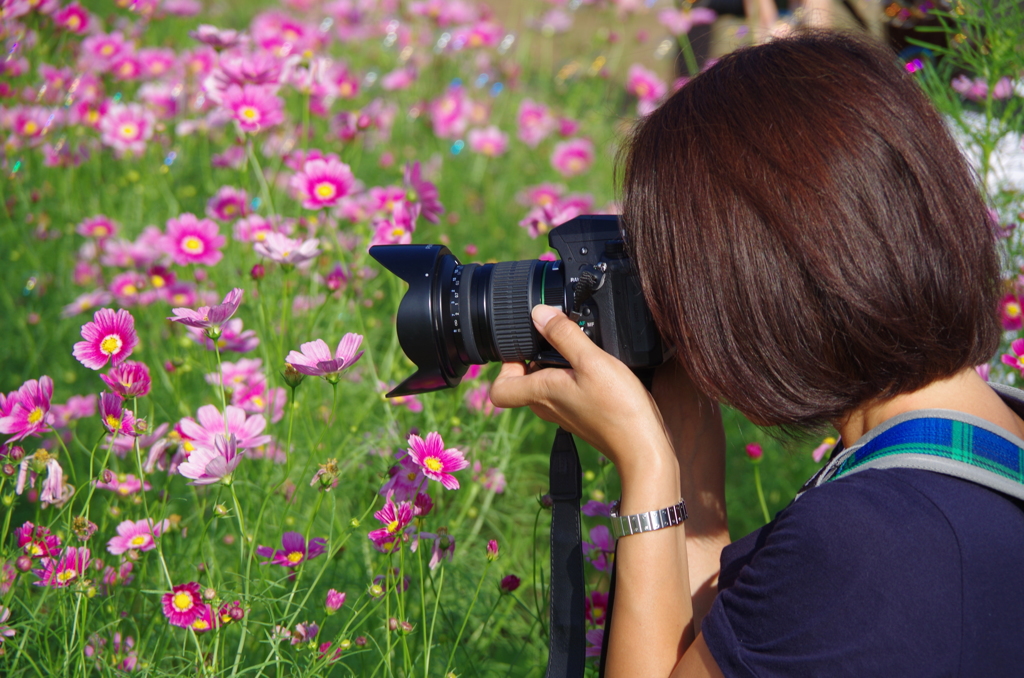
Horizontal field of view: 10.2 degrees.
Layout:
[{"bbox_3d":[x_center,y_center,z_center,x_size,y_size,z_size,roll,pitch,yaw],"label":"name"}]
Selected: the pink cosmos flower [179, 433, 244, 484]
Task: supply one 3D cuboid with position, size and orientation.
[{"bbox_3d":[-0.198,0.078,3.760,0.042,0.031,0.040,-15,6,23],"label":"pink cosmos flower"}]

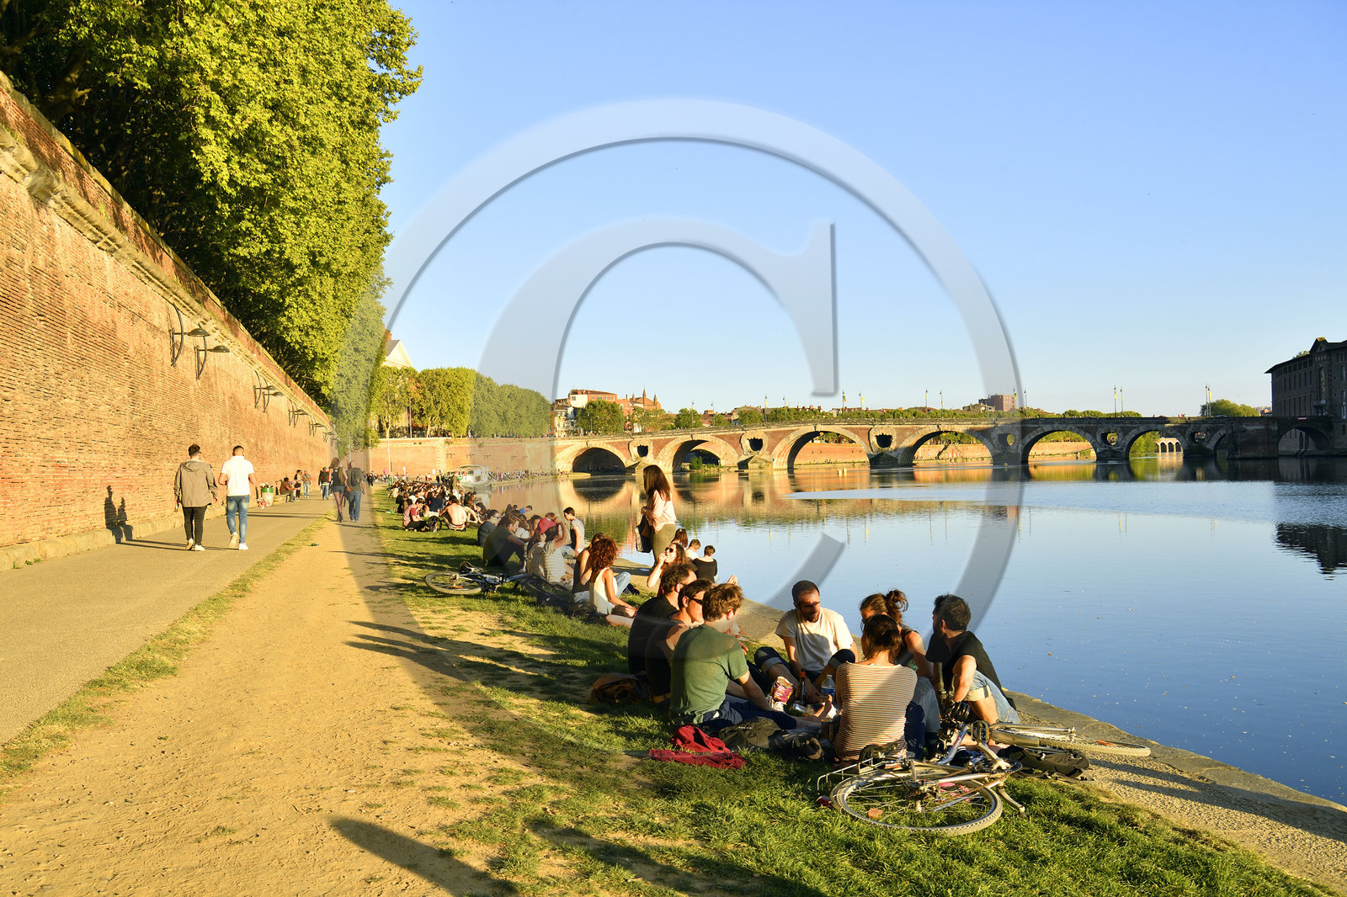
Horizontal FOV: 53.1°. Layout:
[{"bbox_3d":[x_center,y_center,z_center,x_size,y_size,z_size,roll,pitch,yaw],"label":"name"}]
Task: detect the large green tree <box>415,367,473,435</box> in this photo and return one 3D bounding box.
[{"bbox_3d":[-52.236,-10.344,308.000,13.500,16.600,13.500,-2,-1,-10],"label":"large green tree"}]

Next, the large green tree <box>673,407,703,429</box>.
[{"bbox_3d":[6.000,-9.300,525.000,11.500,13.000,11.500,-1,-1,0],"label":"large green tree"}]

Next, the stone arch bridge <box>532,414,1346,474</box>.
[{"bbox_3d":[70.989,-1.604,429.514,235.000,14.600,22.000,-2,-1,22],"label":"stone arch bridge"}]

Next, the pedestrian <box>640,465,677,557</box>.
[{"bbox_3d":[-0.170,1.030,16.800,0.460,1.660,0.460,-2,-1,30],"label":"pedestrian"}]

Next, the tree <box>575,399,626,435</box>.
[{"bbox_3d":[-26.300,-10.100,485.000,18.000,15.500,17.500,-1,-1,0],"label":"tree"}]

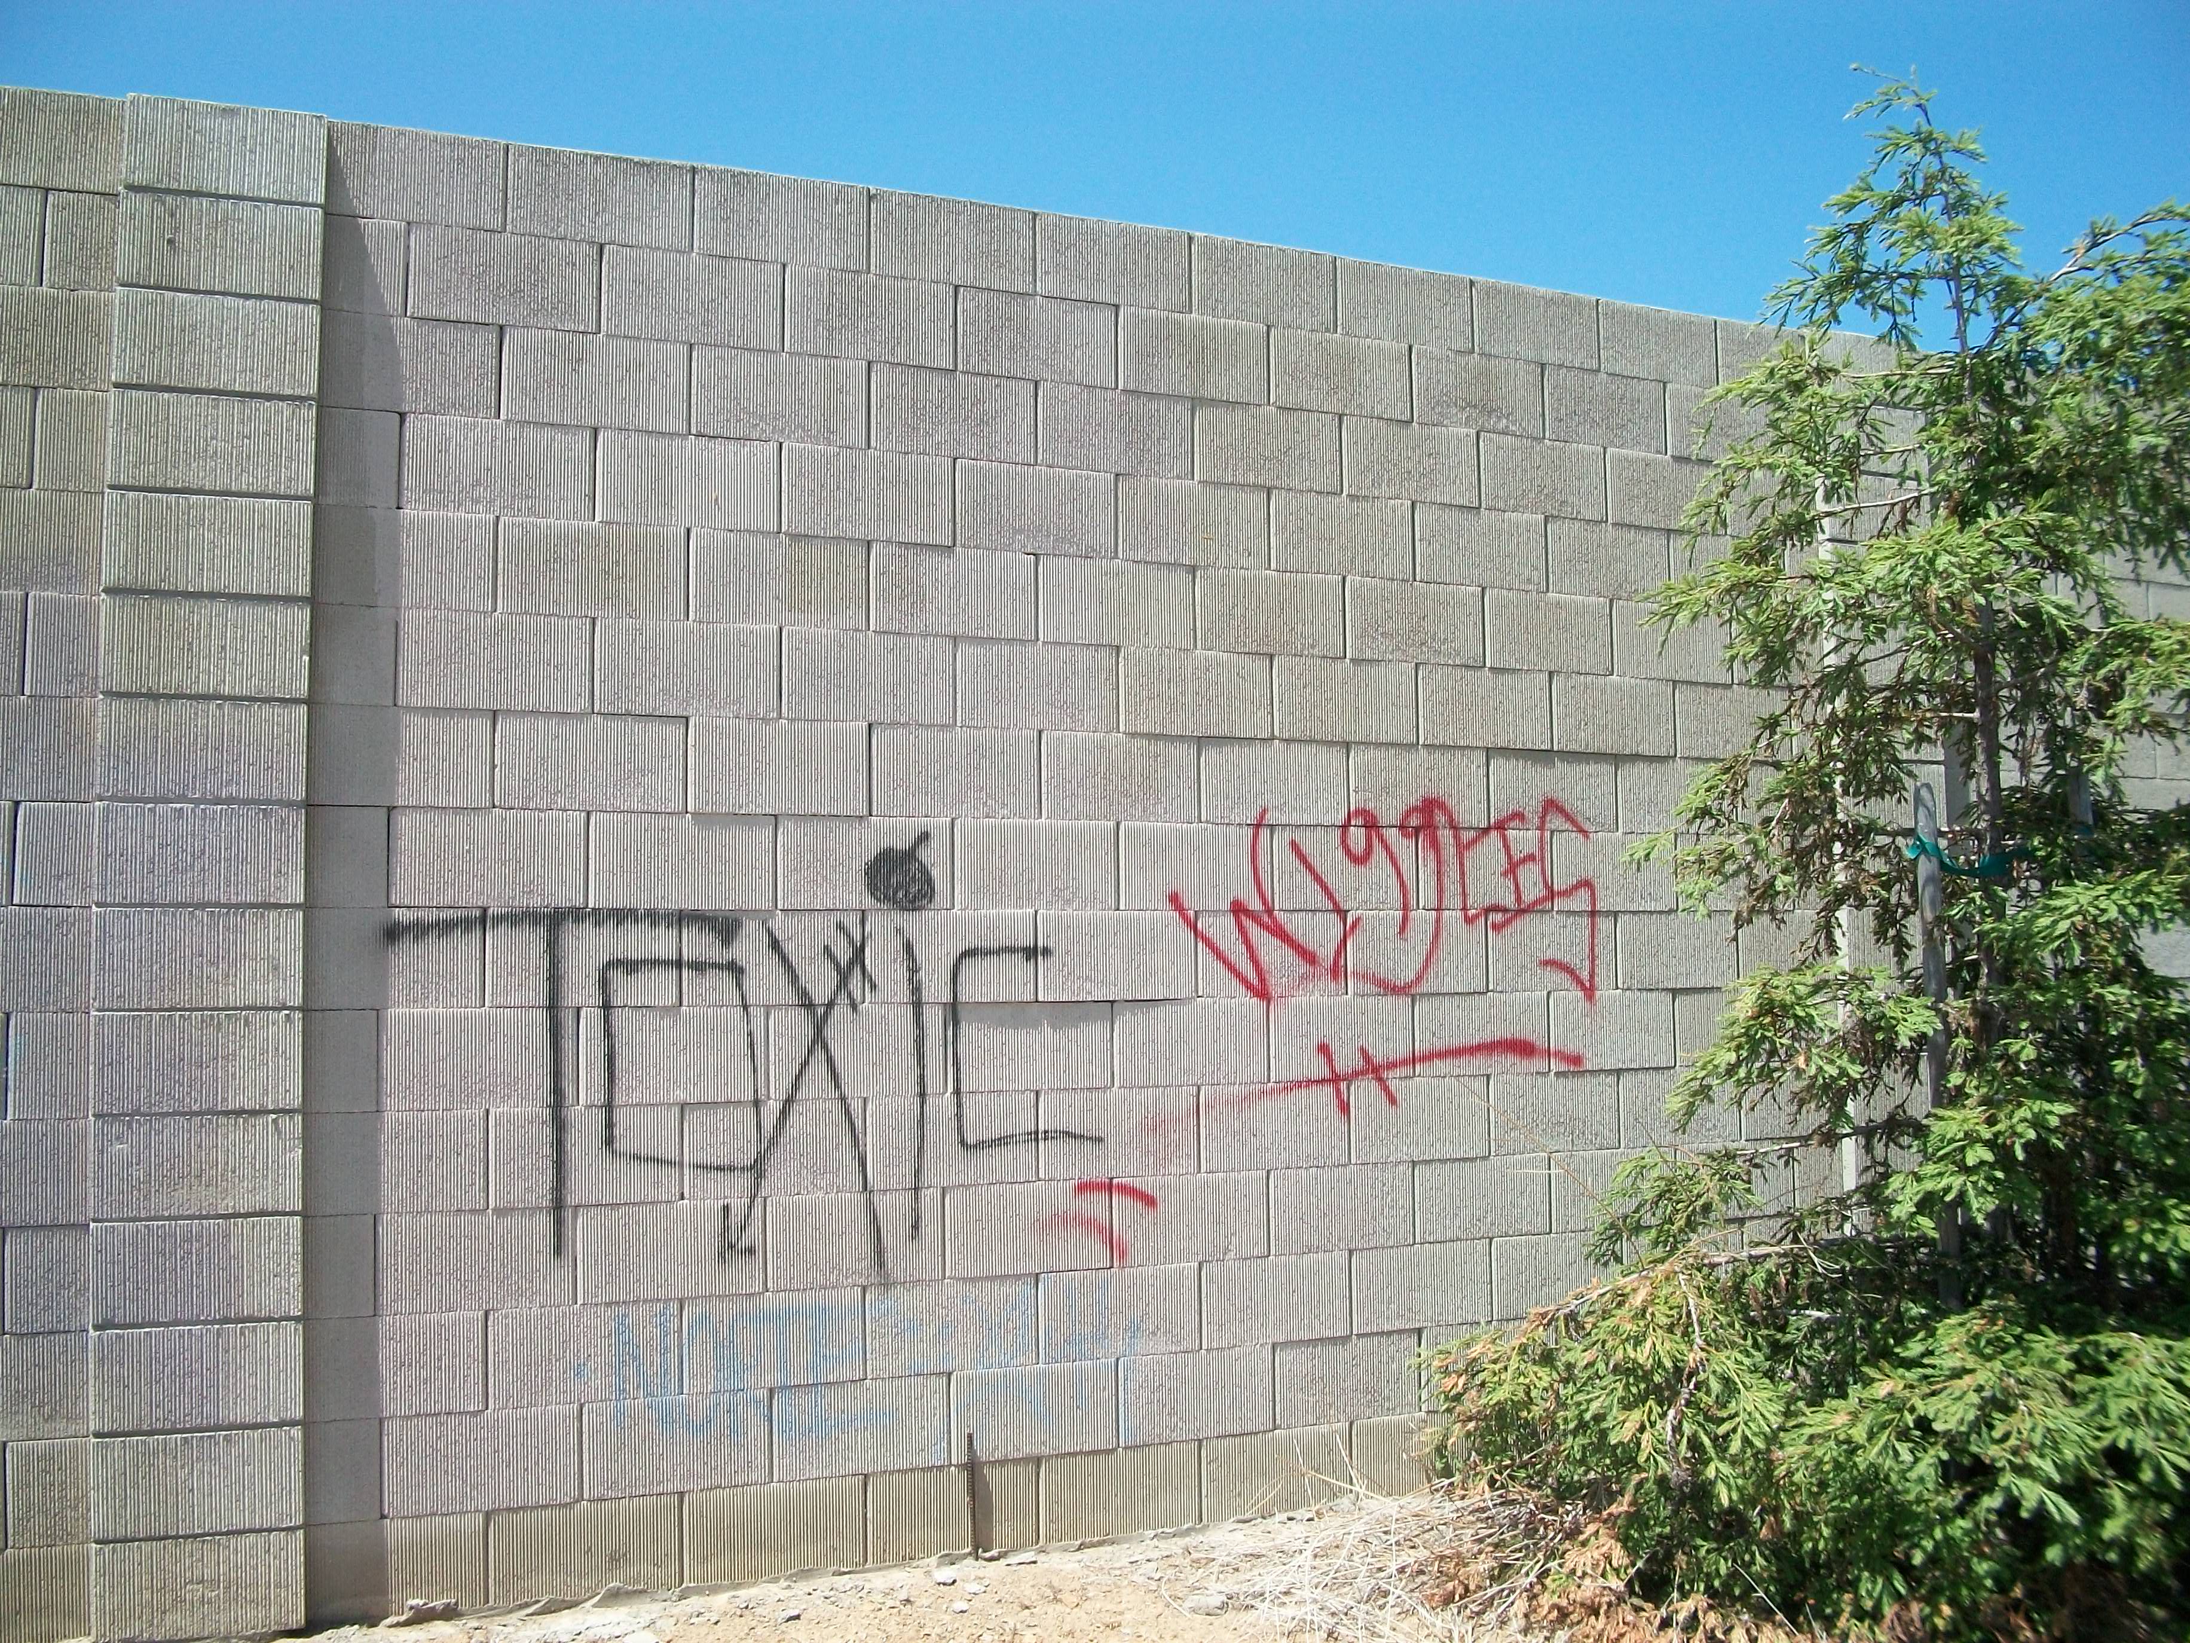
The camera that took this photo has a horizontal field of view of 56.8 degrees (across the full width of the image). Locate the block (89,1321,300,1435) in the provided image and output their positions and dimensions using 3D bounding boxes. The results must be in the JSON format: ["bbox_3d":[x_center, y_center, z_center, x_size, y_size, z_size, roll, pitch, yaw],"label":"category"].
[{"bbox_3d":[-1.752,1.062,3.952,0.390,0.197,0.240,1,-4,-22],"label":"block"}]

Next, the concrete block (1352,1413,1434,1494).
[{"bbox_3d":[0.765,1.530,4.987,0.398,0.198,0.170,1,-4,-24],"label":"concrete block"}]

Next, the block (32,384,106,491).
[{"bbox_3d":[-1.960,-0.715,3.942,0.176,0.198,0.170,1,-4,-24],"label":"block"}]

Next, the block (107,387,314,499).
[{"bbox_3d":[-1.761,-0.732,4.041,0.385,0.197,0.200,1,-4,-23],"label":"block"}]

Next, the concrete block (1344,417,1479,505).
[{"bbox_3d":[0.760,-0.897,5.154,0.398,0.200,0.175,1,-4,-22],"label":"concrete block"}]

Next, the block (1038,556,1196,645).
[{"bbox_3d":[0.016,-0.507,4.783,0.395,0.197,0.180,1,-4,-22],"label":"block"}]

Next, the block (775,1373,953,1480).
[{"bbox_3d":[-0.534,1.318,4.475,0.400,0.197,0.170,1,-4,-23],"label":"block"}]

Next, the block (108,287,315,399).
[{"bbox_3d":[-1.758,-0.932,4.055,0.385,0.197,0.200,1,-4,-23],"label":"block"}]

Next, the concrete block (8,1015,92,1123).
[{"bbox_3d":[-1.977,0.461,3.862,0.170,0.195,0.175,1,-3,-24],"label":"concrete block"}]

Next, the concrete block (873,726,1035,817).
[{"bbox_3d":[-0.341,-0.105,4.609,0.395,0.197,0.180,1,-4,-22],"label":"concrete block"}]

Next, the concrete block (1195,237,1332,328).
[{"bbox_3d":[0.380,-1.308,5.016,0.397,0.197,0.170,1,-4,-23],"label":"concrete block"}]

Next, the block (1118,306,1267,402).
[{"bbox_3d":[0.197,-1.108,4.909,0.395,0.195,0.175,1,-3,-24],"label":"block"}]

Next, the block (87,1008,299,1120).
[{"bbox_3d":[-1.784,0.474,4.024,0.395,0.197,0.190,1,-4,-23],"label":"block"}]

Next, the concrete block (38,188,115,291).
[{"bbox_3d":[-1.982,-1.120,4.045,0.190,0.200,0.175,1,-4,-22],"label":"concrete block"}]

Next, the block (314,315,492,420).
[{"bbox_3d":[-1.453,-0.933,4.253,0.385,0.196,0.180,1,-4,-23],"label":"block"}]

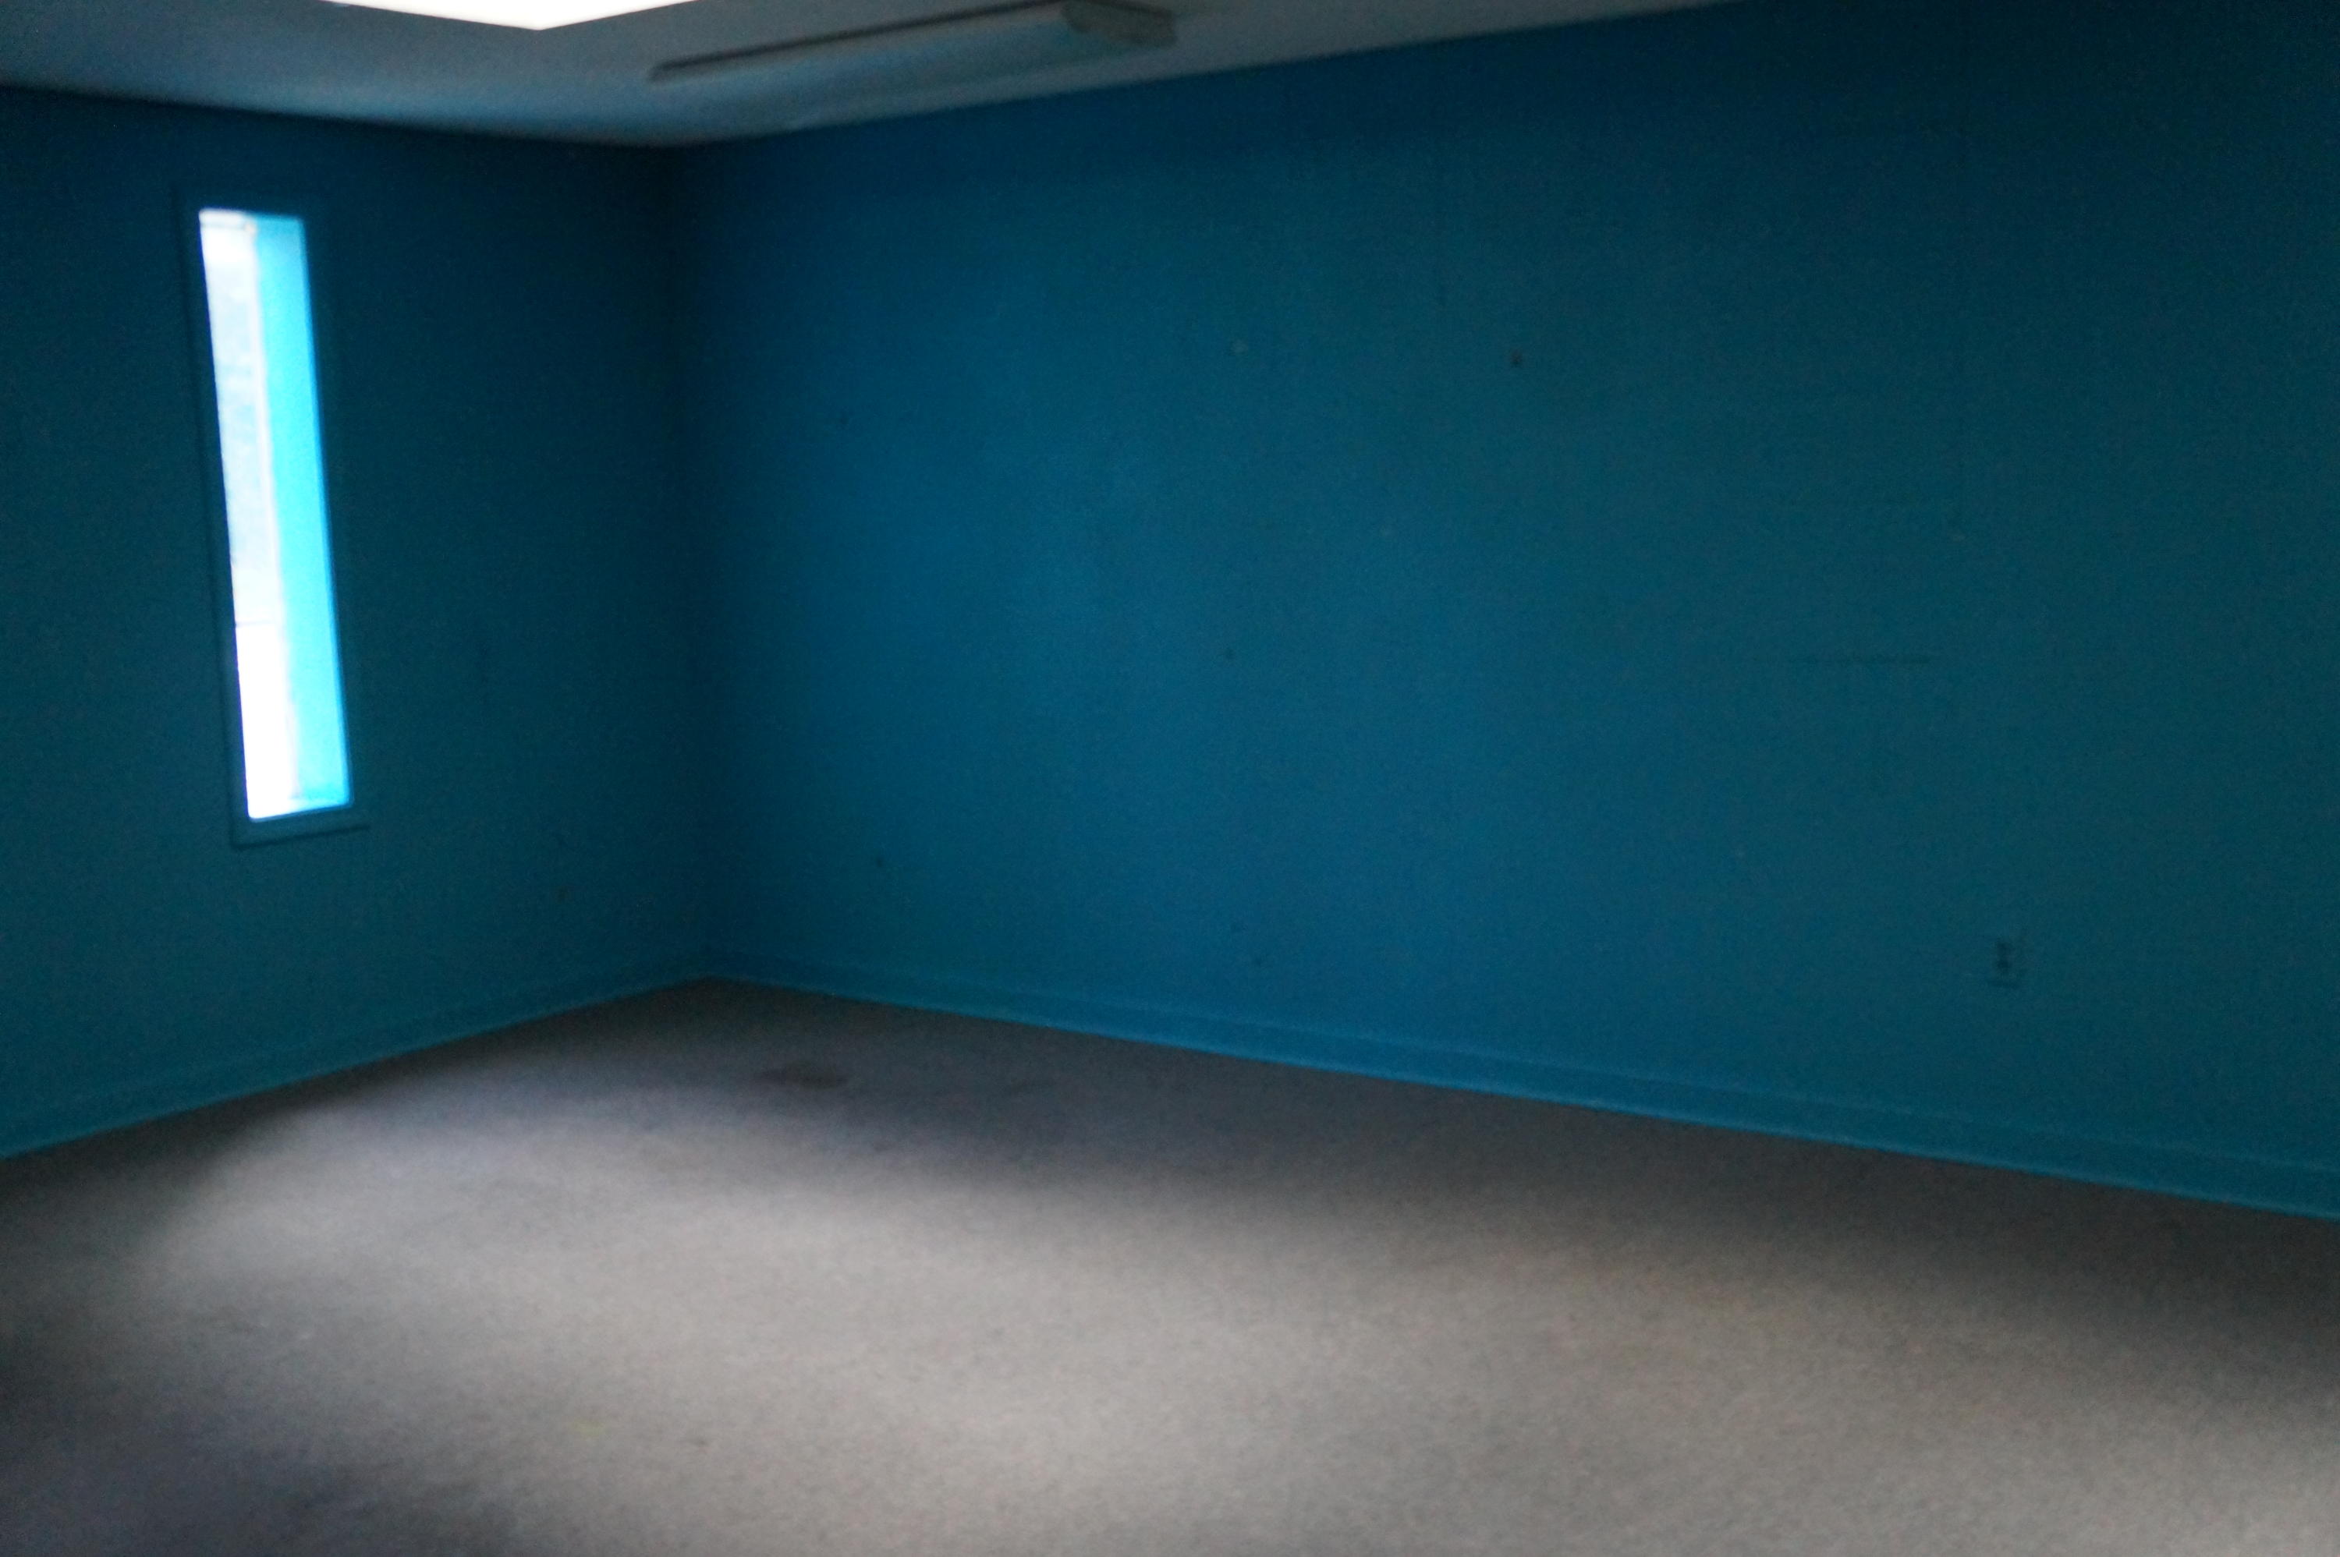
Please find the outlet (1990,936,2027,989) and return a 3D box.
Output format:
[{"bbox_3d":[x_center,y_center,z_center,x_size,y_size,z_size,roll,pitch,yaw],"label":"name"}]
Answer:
[{"bbox_3d":[1.727,0.372,4.822,0.071,0.115,0.010,4,10,36],"label":"outlet"}]

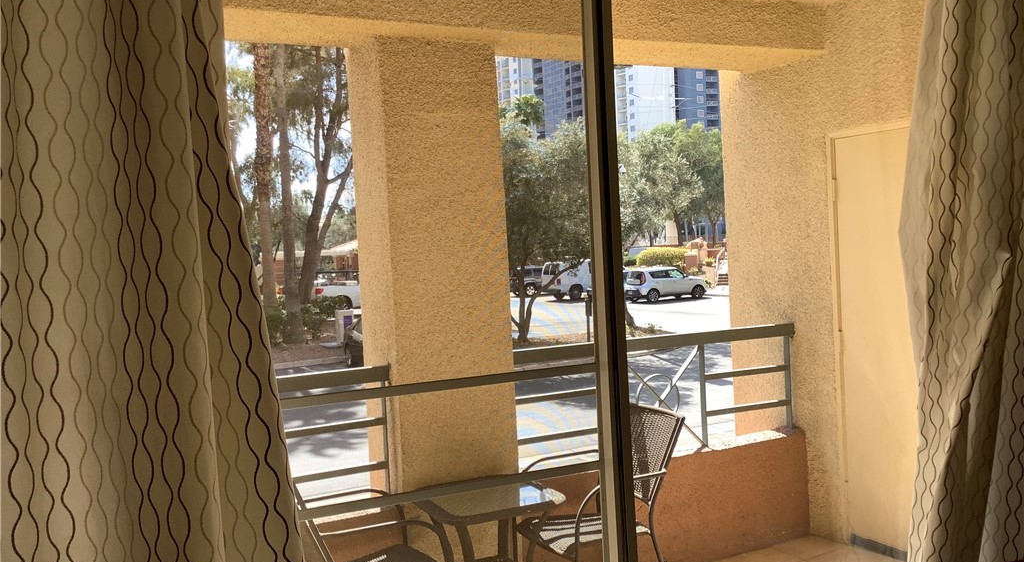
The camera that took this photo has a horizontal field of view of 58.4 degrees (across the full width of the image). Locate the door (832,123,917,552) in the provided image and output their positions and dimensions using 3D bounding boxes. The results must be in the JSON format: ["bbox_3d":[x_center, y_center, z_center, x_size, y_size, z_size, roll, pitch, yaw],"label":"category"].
[{"bbox_3d":[1.803,0.289,4.117,0.050,1.936,0.783,-4,2,-27],"label":"door"}]

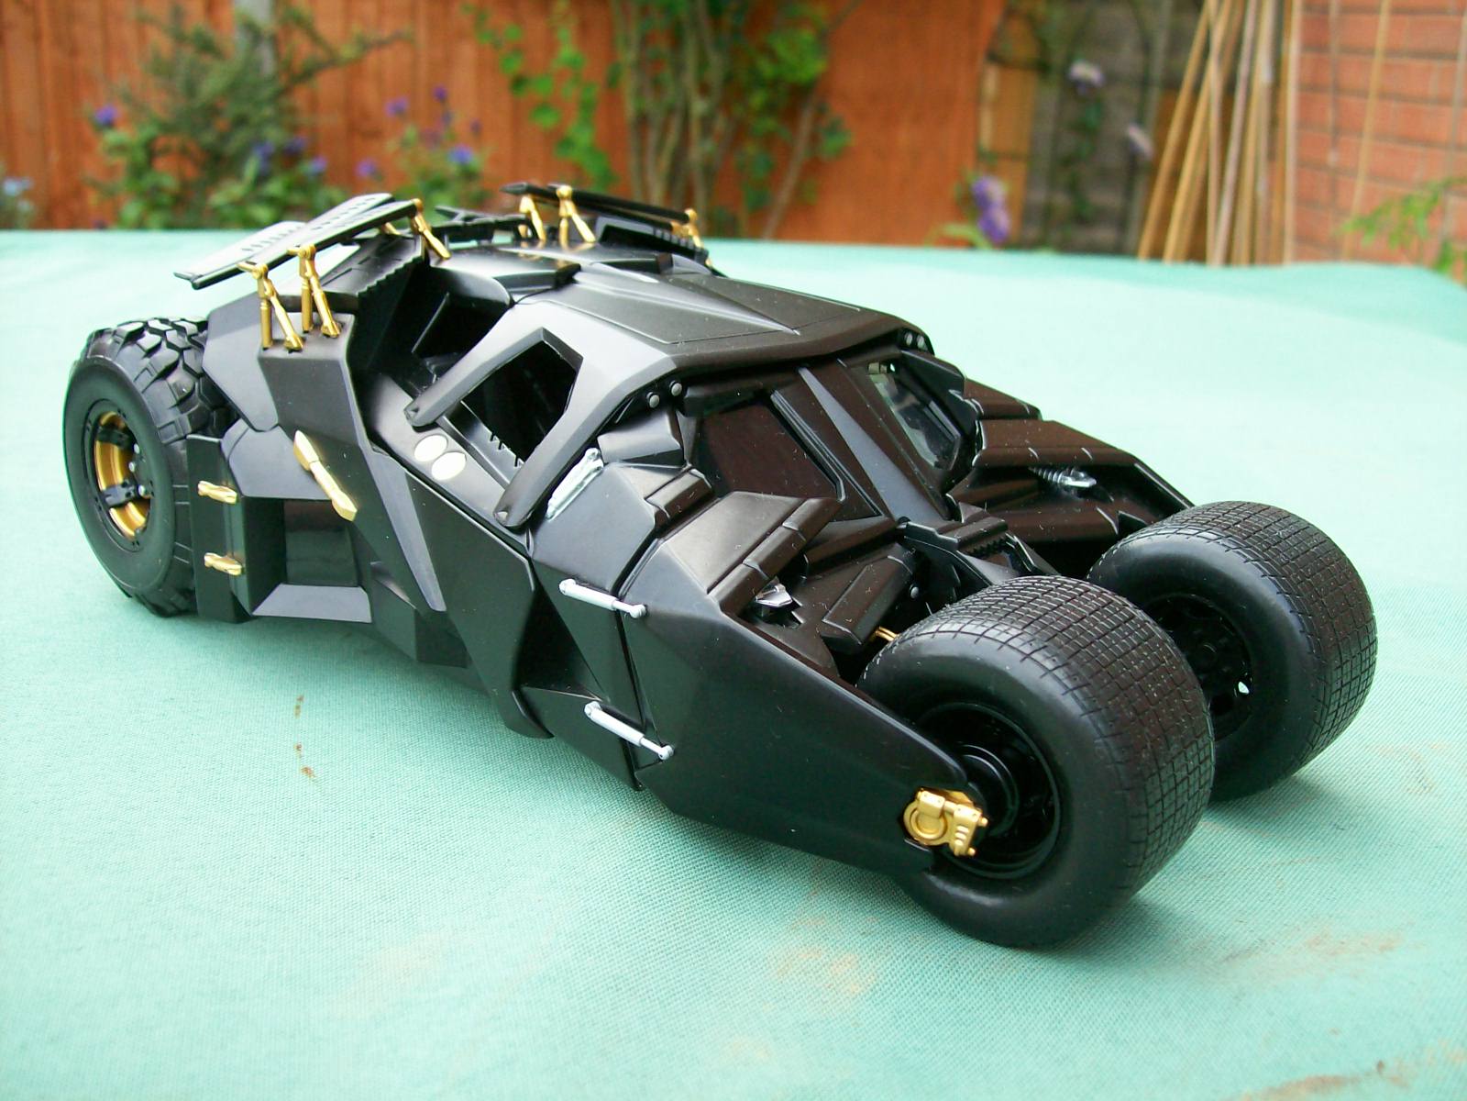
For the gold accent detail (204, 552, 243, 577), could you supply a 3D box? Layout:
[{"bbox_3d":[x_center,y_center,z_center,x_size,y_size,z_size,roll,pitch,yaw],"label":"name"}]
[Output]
[{"bbox_3d":[-0.098,0.003,0.292,0.014,0.003,0.003,22,27,39],"label":"gold accent detail"}]

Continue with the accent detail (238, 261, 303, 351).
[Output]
[{"bbox_3d":[-0.095,-0.050,0.312,0.024,0.018,0.004,22,27,39],"label":"accent detail"}]

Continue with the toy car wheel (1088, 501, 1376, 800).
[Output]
[{"bbox_3d":[0.089,0.018,0.282,0.053,0.053,0.030,22,27,39],"label":"toy car wheel"}]

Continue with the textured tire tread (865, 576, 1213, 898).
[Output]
[{"bbox_3d":[0.046,0.032,0.238,0.053,0.053,0.030,22,27,39],"label":"textured tire tread"}]

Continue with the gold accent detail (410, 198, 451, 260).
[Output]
[{"bbox_3d":[-0.066,-0.070,0.331,0.015,0.013,0.004,22,27,39],"label":"gold accent detail"}]

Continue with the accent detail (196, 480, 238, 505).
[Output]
[{"bbox_3d":[-0.097,-0.011,0.288,0.015,0.003,0.003,22,27,39],"label":"accent detail"}]

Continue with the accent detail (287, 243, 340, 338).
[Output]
[{"bbox_3d":[-0.084,-0.052,0.306,0.017,0.019,0.004,22,27,39],"label":"accent detail"}]

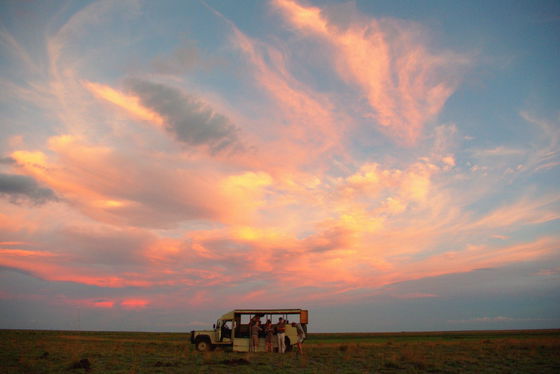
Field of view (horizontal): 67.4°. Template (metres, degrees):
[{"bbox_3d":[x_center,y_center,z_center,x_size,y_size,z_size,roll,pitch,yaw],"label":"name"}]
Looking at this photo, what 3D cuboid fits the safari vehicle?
[{"bbox_3d":[-1.699,8.234,23.868,6.374,2.301,1.900,-4,-19,11],"label":"safari vehicle"}]

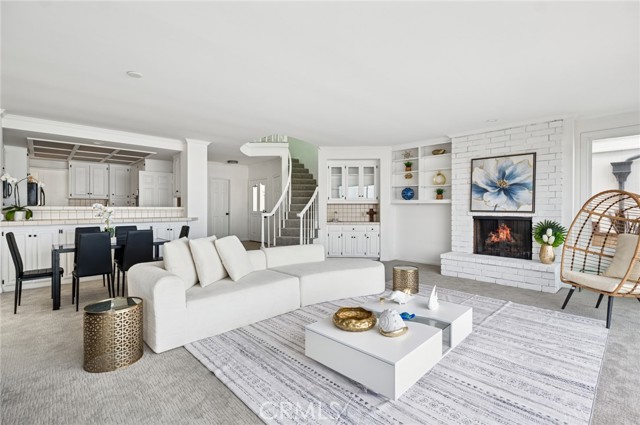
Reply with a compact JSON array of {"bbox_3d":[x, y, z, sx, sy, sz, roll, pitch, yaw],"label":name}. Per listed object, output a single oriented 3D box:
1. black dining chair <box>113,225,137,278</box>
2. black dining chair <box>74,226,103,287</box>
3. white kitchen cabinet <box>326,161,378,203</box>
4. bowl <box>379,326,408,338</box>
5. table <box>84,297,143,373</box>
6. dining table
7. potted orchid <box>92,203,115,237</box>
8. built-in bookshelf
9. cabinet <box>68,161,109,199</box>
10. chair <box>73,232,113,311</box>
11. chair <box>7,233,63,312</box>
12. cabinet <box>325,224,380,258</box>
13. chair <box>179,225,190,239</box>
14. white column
[{"bbox_3d":[-3.090,0.699,4.618,0.420,0.965,0.510,-1,1,-43],"label":"black dining chair"},{"bbox_3d":[-3.463,0.719,4.299,0.410,0.965,0.490,-1,1,-44],"label":"black dining chair"},{"bbox_3d":[0.820,-0.771,7.289,1.280,1.080,0.330,0,1,0],"label":"white kitchen cabinet"},{"bbox_3d":[0.574,0.925,2.240,0.220,0.060,0.210,0,1,0],"label":"bowl"},{"bbox_3d":[-1.673,0.979,2.324,0.390,0.455,0.390,-1,1,-43],"label":"table"},{"bbox_3d":[-3.064,0.828,4.209,1.330,0.750,0.690,-1,1,-44],"label":"dining table"},{"bbox_3d":[-3.120,0.141,4.122,0.330,0.550,0.220,0,1,-37],"label":"potted orchid"},{"bbox_3d":[2.288,-0.812,6.376,1.400,1.300,0.280,1,1,45],"label":"built-in bookshelf"},{"bbox_3d":[-5.927,-0.807,7.278,0.790,0.890,0.330,-1,1,-43],"label":"cabinet"},{"bbox_3d":[-2.973,0.728,3.736,0.410,0.965,0.490,-1,1,-44],"label":"chair"},{"bbox_3d":[-3.590,0.709,3.608,0.510,0.965,0.420,-1,1,-43],"label":"chair"},{"bbox_3d":[0.814,0.689,7.158,1.290,0.880,0.550,0,1,1],"label":"cabinet"},{"bbox_3d":[-2.486,0.711,4.789,0.490,0.965,0.410,-1,1,-44],"label":"chair"},{"bbox_3d":[-2.801,-0.203,6.372,0.480,2.740,0.440,-1,1,-44],"label":"white column"}]

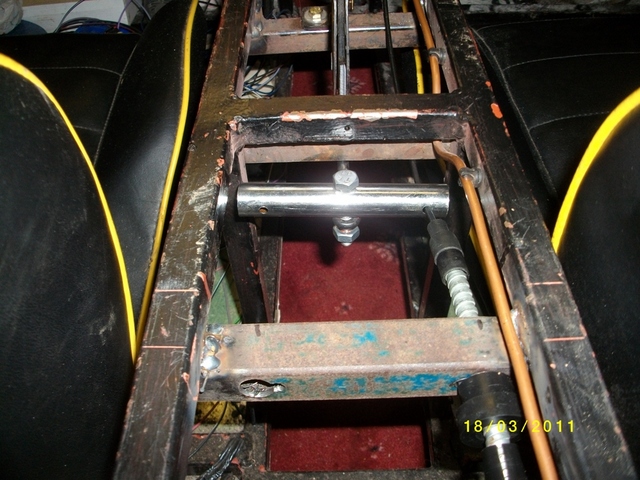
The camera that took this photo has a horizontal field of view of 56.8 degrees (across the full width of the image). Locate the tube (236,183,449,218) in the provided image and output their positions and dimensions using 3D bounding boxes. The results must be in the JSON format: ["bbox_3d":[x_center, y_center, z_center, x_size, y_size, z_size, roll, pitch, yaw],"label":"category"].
[{"bbox_3d":[0.018,-0.030,0.449,0.160,0.025,0.025,0,50,2],"label":"tube"}]

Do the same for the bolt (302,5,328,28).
[{"bbox_3d":[-0.004,-0.226,0.600,0.025,0.011,0.024,-1,50,0],"label":"bolt"}]

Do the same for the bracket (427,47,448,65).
[{"bbox_3d":[0.109,-0.170,0.545,0.018,0.013,0.012,-1,50,0],"label":"bracket"}]

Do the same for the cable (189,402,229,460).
[{"bbox_3d":[-0.087,0.149,0.460,0.033,0.025,0.048,-1,50,0],"label":"cable"}]

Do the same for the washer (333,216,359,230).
[{"bbox_3d":[0.019,-0.017,0.428,0.020,0.003,0.020,-1,51,1],"label":"washer"}]

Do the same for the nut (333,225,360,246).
[{"bbox_3d":[0.022,-0.008,0.480,0.021,0.010,0.019,0,48,3],"label":"nut"}]

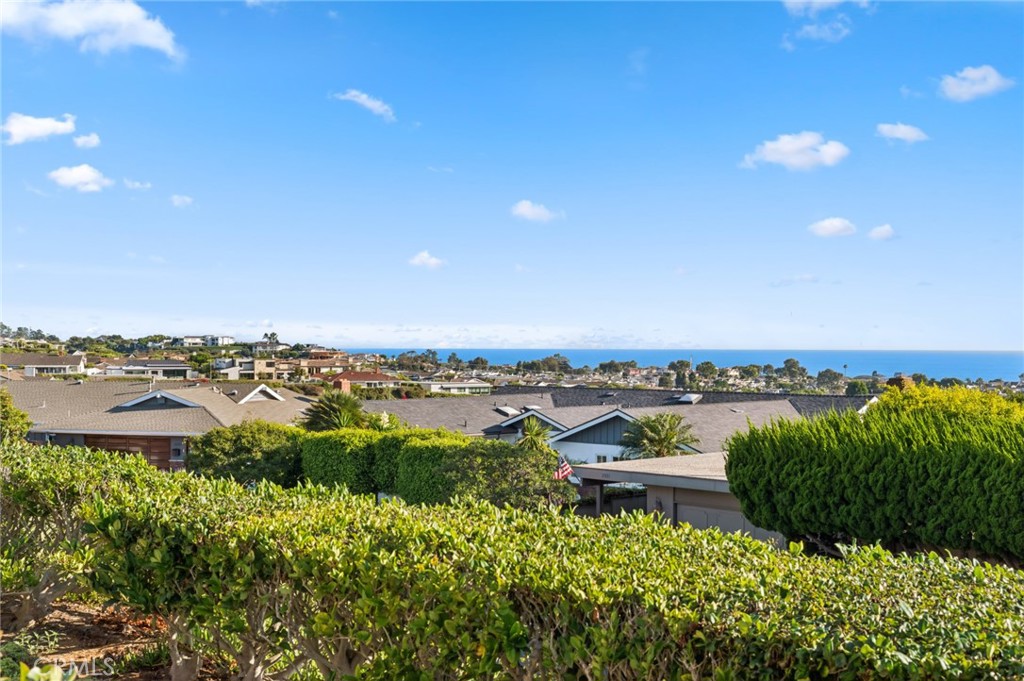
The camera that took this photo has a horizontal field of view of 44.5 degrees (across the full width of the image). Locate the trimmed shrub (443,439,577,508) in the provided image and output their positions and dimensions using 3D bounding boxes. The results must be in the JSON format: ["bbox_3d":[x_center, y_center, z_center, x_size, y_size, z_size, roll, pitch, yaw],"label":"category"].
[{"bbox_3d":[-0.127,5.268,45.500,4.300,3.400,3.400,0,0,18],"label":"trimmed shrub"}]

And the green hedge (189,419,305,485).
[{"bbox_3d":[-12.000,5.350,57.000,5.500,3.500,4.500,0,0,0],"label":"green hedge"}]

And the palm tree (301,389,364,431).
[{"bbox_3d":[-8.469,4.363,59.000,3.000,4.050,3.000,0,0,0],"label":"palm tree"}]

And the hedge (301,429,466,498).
[{"bbox_3d":[-5.269,5.502,52.500,6.600,3.200,3.200,0,0,23],"label":"hedge"}]

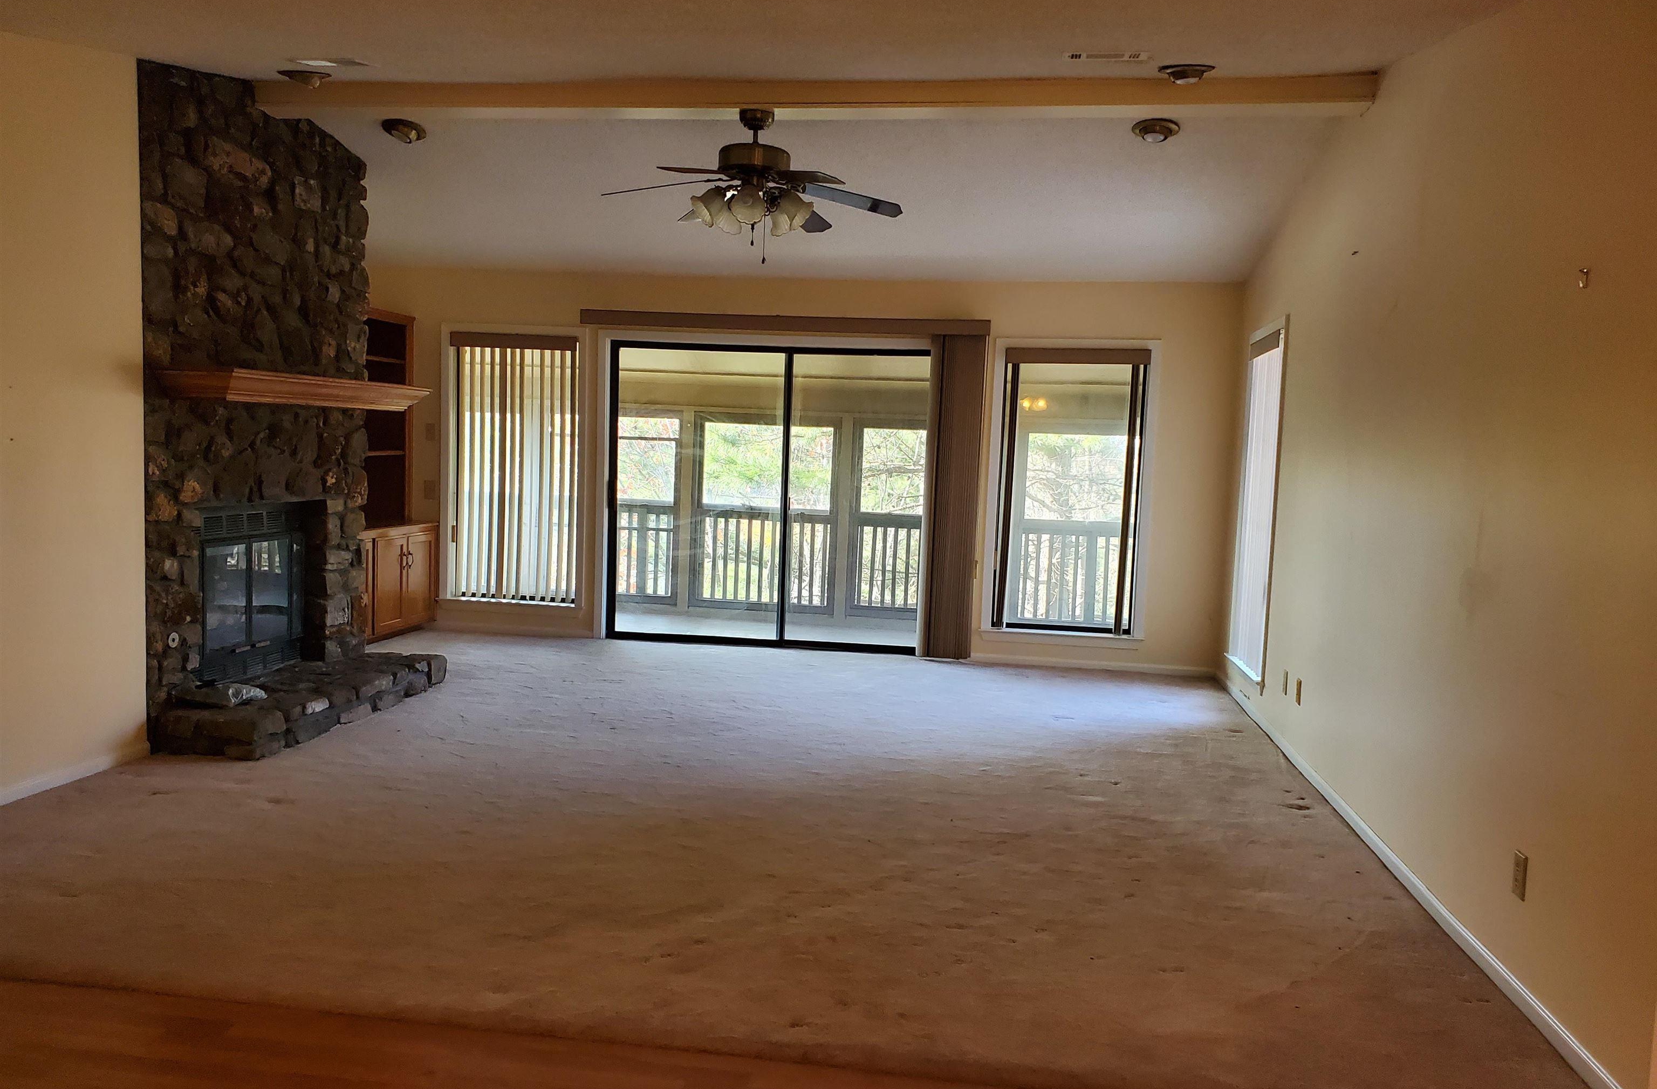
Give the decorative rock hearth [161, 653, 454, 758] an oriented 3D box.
[{"bbox_3d":[-2.465,0.722,5.986,0.540,0.195,1.740,3,5,8],"label":"decorative rock hearth"}]

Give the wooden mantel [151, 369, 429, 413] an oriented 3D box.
[{"bbox_3d":[-2.491,-0.727,6.004,0.330,0.130,1.780,3,5,8],"label":"wooden mantel"}]

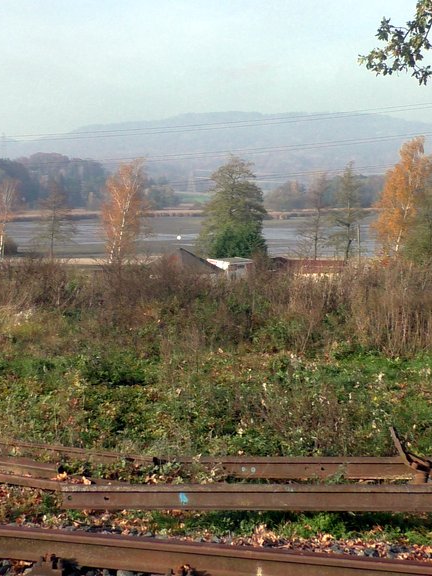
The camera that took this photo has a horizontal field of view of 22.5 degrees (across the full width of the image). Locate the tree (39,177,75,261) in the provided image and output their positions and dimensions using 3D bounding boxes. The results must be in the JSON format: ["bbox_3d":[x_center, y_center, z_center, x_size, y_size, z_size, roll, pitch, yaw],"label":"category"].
[{"bbox_3d":[-20.431,-8.650,139.506,4.800,11.285,4.653,0,5,0],"label":"tree"}]

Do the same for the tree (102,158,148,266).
[{"bbox_3d":[-10.999,-8.985,131.418,5.479,13.281,5.311,0,5,0],"label":"tree"}]

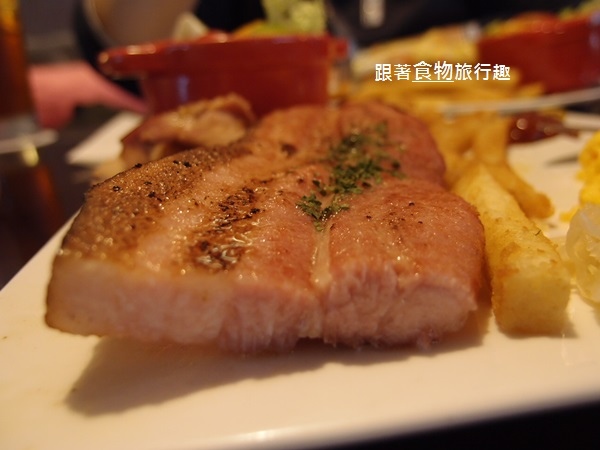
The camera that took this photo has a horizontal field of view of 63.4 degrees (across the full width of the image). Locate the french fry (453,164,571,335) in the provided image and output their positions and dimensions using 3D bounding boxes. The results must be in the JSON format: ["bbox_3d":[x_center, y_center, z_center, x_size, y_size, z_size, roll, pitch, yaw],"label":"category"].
[{"bbox_3d":[0.061,0.002,0.155,0.016,0.016,0.085,1,24,8],"label":"french fry"}]

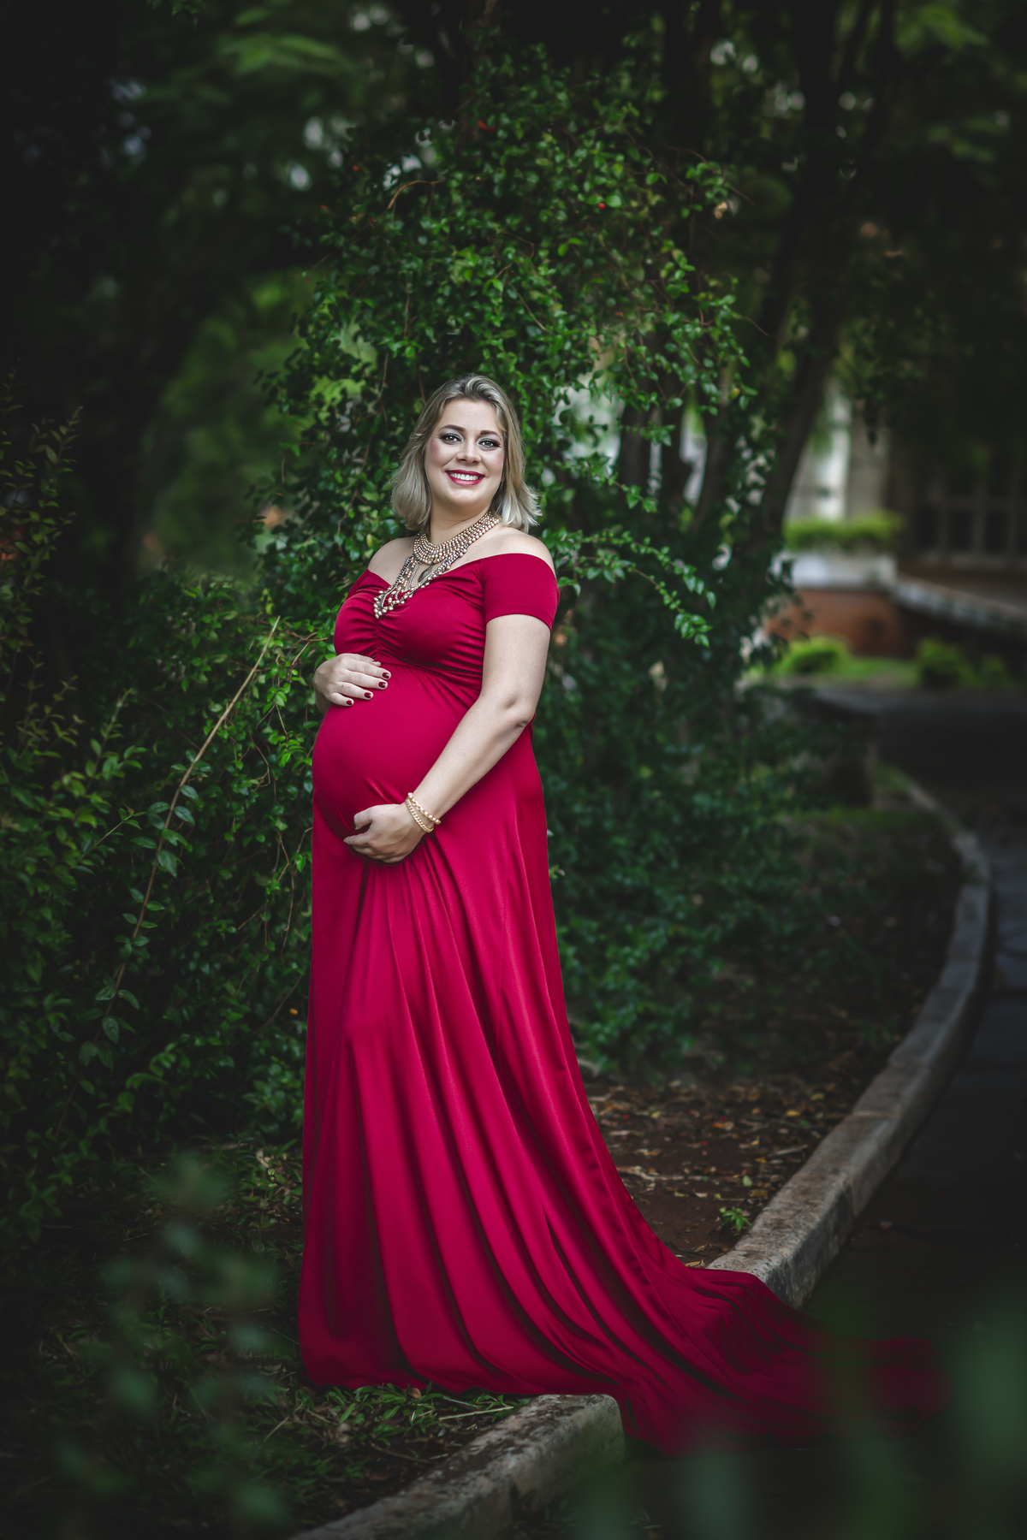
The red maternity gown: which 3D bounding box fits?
[{"bbox_3d":[0.181,0.357,6.221,1.260,1.450,0.770,-2,4,-30],"label":"red maternity gown"}]

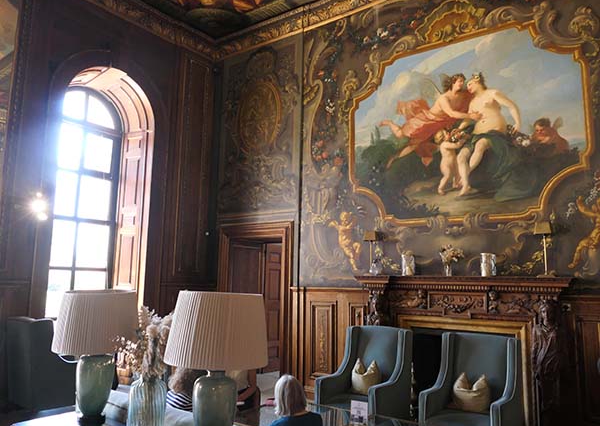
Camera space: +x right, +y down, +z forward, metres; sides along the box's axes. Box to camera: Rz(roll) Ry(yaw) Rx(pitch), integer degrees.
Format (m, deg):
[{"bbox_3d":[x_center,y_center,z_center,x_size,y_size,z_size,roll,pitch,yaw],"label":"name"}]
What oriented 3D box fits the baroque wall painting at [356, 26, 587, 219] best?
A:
[{"bbox_3d":[1.830,-1.006,5.656,2.850,2.264,0.080,-5,-10,36],"label":"baroque wall painting"}]

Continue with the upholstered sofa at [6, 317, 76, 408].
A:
[{"bbox_3d":[-2.932,1.829,5.629,0.640,1.120,0.850,-5,-10,36],"label":"upholstered sofa"}]

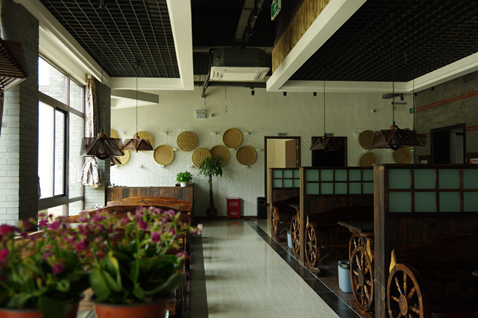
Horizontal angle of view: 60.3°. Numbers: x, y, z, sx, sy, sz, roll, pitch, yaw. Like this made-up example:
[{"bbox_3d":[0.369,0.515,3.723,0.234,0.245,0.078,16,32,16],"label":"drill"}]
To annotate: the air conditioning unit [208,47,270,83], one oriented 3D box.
[{"bbox_3d":[-0.003,-1.590,6.963,0.940,0.330,0.940,0,-1,-6],"label":"air conditioning unit"}]

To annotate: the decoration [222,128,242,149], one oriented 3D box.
[{"bbox_3d":[-0.166,-0.552,11.180,0.548,0.548,0.060,0,-2,-6],"label":"decoration"}]

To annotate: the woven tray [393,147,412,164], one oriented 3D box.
[{"bbox_3d":[4.640,-0.085,11.638,0.550,0.550,0.060,0,-1,-6],"label":"woven tray"}]

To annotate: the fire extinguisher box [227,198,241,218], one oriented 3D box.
[{"bbox_3d":[-0.144,1.335,11.061,0.367,0.534,0.220,0,-1,-6],"label":"fire extinguisher box"}]

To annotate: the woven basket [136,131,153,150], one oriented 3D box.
[{"bbox_3d":[-2.538,-0.460,10.944,0.550,0.550,0.060,0,-1,-6],"label":"woven basket"}]

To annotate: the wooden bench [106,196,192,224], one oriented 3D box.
[{"bbox_3d":[-1.636,1.103,7.473,1.599,0.804,0.600,0,-2,-6],"label":"wooden bench"}]

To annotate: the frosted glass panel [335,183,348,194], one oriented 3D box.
[{"bbox_3d":[1.494,0.433,5.964,0.178,0.167,0.015,0,-1,-6],"label":"frosted glass panel"}]

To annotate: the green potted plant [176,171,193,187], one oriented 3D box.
[{"bbox_3d":[-1.323,0.500,10.077,0.377,0.382,0.368,0,-2,-6],"label":"green potted plant"}]

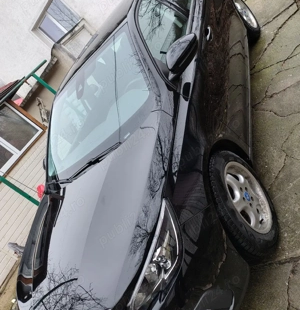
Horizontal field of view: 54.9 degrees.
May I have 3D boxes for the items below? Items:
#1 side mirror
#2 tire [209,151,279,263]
[{"bbox_3d":[0.186,-0.614,1.760,0.230,0.150,0.170,-32,30,41],"label":"side mirror"},{"bbox_3d":[0.514,0.280,1.733,0.210,0.632,0.632,-35,28,37],"label":"tire"}]

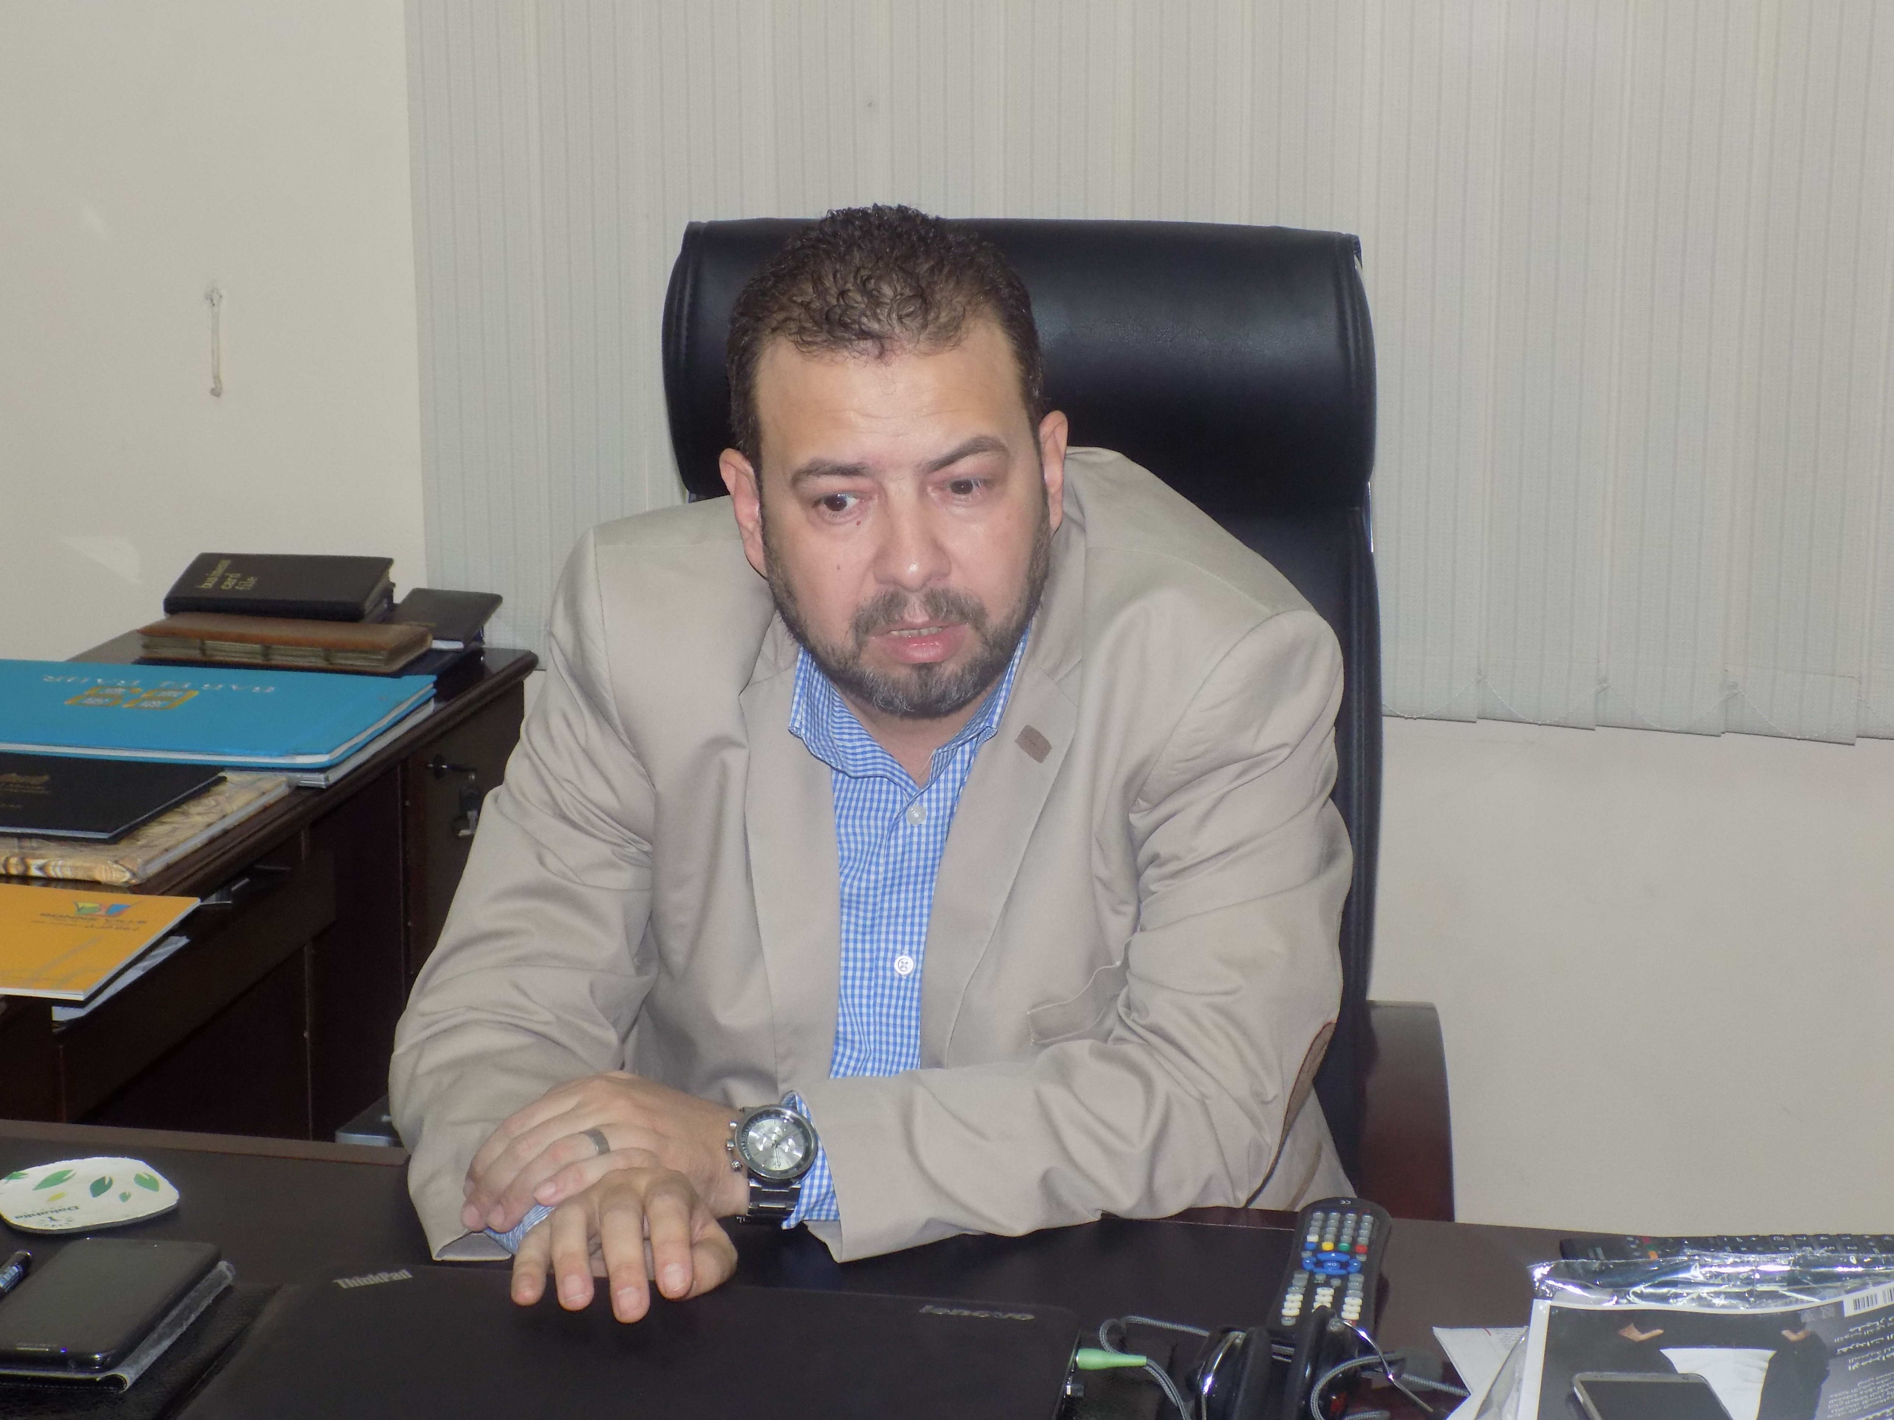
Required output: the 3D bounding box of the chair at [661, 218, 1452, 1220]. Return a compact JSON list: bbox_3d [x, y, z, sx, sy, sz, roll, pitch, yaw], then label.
[{"bbox_3d":[0.011,0.307,2.147,0.650,1.210,0.700,1,13,7],"label":"chair"}]

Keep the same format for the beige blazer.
[{"bbox_3d":[-0.018,0.159,1.848,0.540,0.580,0.510,2,13,8],"label":"beige blazer"}]

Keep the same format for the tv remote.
[{"bbox_3d":[0.186,0.276,1.563,0.047,0.024,0.185,2,13,10],"label":"tv remote"}]

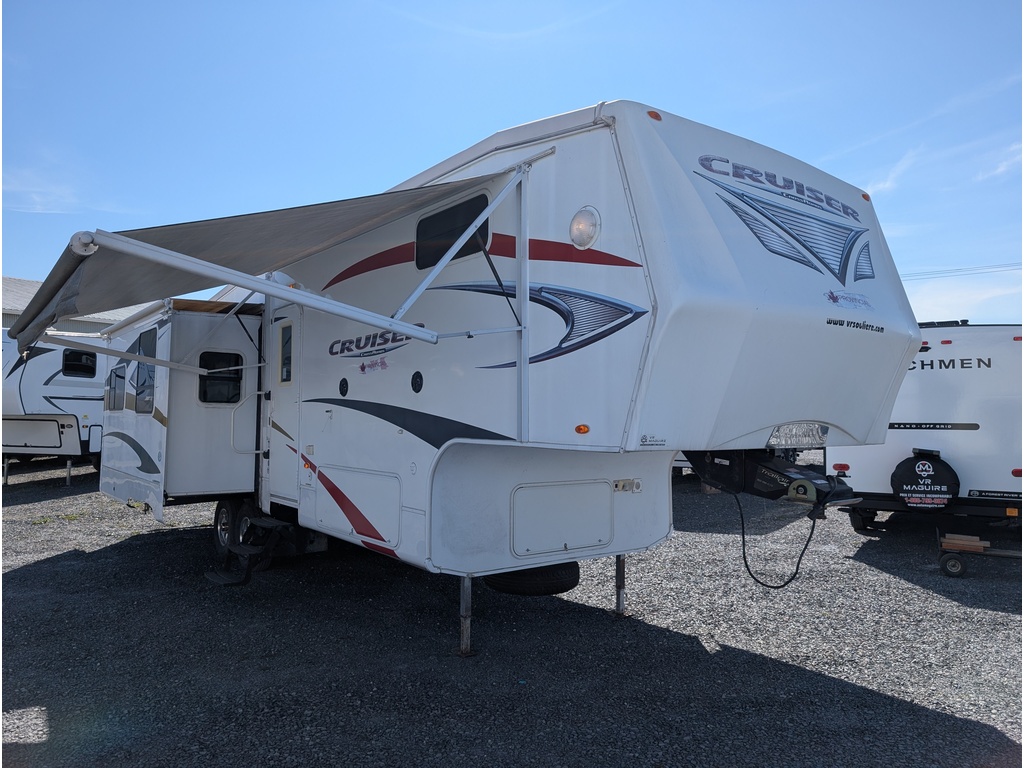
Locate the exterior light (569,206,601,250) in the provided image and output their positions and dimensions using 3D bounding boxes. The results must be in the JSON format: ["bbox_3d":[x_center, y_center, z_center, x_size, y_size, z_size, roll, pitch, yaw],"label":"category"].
[{"bbox_3d":[0.348,-0.779,3.553,0.050,0.222,0.222,2,-3,-38],"label":"exterior light"}]

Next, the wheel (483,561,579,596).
[{"bbox_3d":[0.149,1.495,5.657,0.775,0.230,0.775,0,-2,0],"label":"wheel"}]

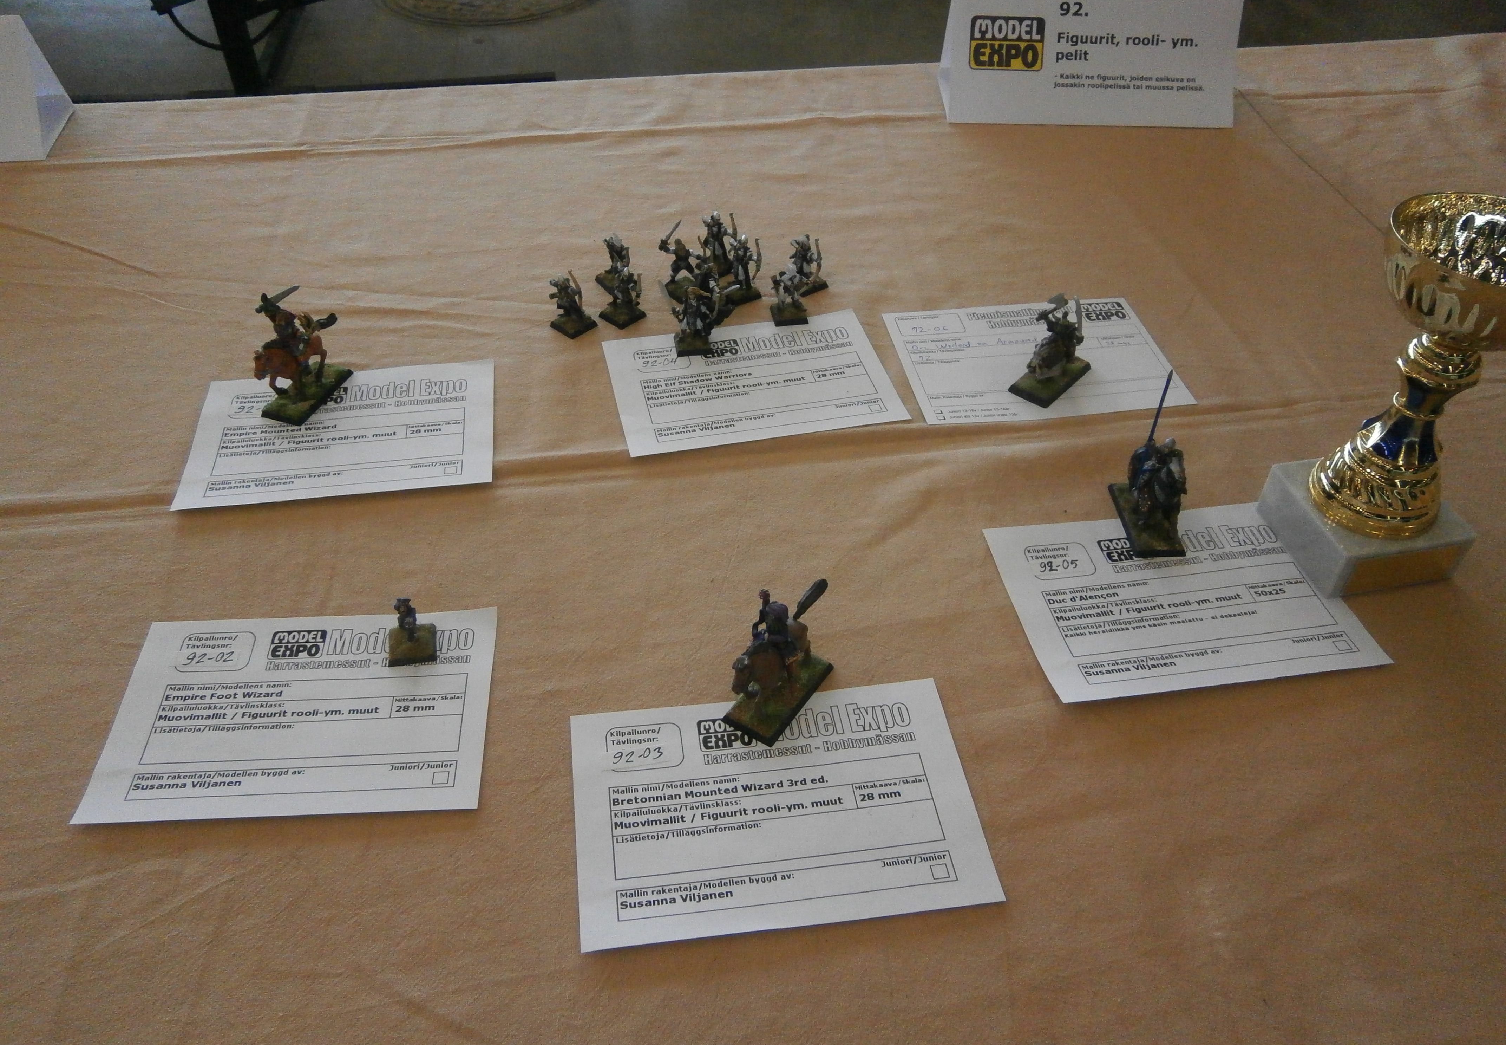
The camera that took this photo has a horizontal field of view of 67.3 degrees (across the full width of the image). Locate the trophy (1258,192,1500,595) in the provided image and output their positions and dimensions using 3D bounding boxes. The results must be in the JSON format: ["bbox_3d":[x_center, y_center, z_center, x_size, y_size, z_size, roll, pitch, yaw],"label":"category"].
[{"bbox_3d":[0.292,-0.048,0.492,0.089,0.162,0.089,-8,46,-10],"label":"trophy"}]

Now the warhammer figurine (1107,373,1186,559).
[{"bbox_3d":[0.194,-0.032,0.525,0.026,0.088,0.051,-1,45,-3],"label":"warhammer figurine"}]

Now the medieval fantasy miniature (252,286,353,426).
[{"bbox_3d":[-0.234,-0.090,0.575,0.027,0.064,0.050,15,46,13],"label":"medieval fantasy miniature"}]

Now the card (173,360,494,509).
[{"bbox_3d":[-0.209,-0.049,0.577,0.149,0.004,0.101,-5,45,-7],"label":"card"}]

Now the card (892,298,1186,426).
[{"bbox_3d":[0.162,-0.096,0.650,0.153,0.002,0.102,-6,45,-7],"label":"card"}]

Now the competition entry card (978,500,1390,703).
[{"bbox_3d":[0.198,0.032,0.522,0.153,0.002,0.102,-6,45,-7],"label":"competition entry card"}]

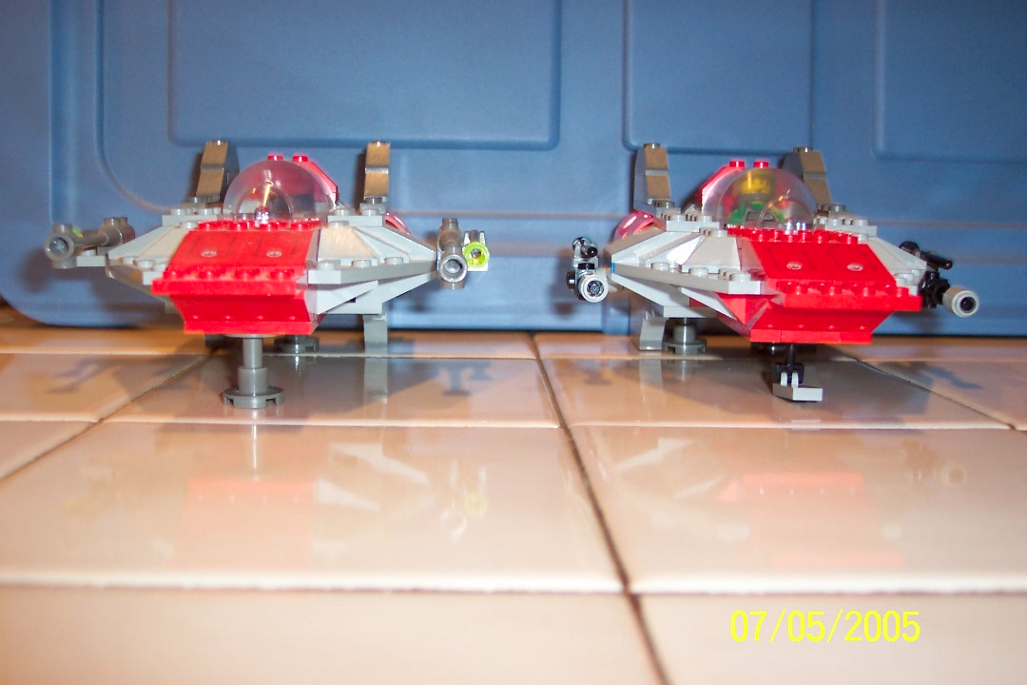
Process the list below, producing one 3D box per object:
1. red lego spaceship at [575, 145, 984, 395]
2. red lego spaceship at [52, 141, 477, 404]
[{"bbox_3d":[0.073,-0.026,0.334,0.114,0.075,0.181,1,8,0],"label":"red lego spaceship"},{"bbox_3d":[-0.069,-0.026,0.325,0.123,0.074,0.181,0,8,-6],"label":"red lego spaceship"}]

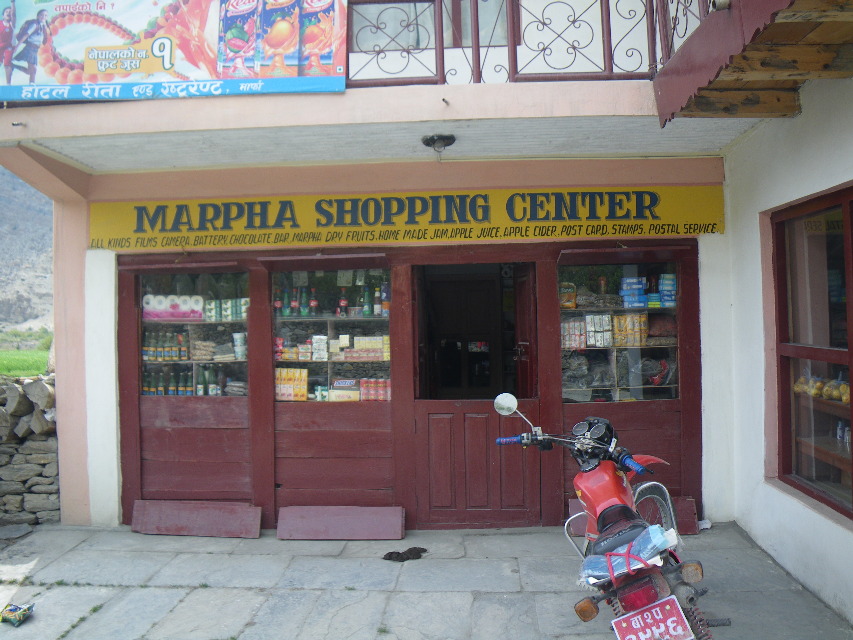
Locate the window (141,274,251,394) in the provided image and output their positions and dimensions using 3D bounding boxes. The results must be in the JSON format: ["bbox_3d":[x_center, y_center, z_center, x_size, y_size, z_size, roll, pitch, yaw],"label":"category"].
[{"bbox_3d":[-1.812,0.115,5.445,0.863,0.962,0.100,-1,0,3],"label":"window"}]

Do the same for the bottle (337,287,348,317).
[{"bbox_3d":[-0.657,-0.139,5.486,0.066,0.238,0.066,-1,0,3],"label":"bottle"}]

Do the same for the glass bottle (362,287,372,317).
[{"bbox_3d":[-0.468,-0.139,5.476,0.066,0.238,0.066,-1,0,3],"label":"glass bottle"}]

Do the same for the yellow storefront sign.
[{"bbox_3d":[-0.203,-0.762,5.215,4.787,0.365,0.040,-1,0,3],"label":"yellow storefront sign"}]

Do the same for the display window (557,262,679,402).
[{"bbox_3d":[1.459,0.097,5.273,0.885,1.041,0.100,-1,0,3],"label":"display window"}]

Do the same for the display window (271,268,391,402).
[{"bbox_3d":[-0.730,0.123,5.388,0.917,1.023,0.100,-1,0,3],"label":"display window"}]

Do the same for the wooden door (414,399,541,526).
[{"bbox_3d":[0.390,1.086,5.279,0.951,0.960,0.050,-1,0,3],"label":"wooden door"}]

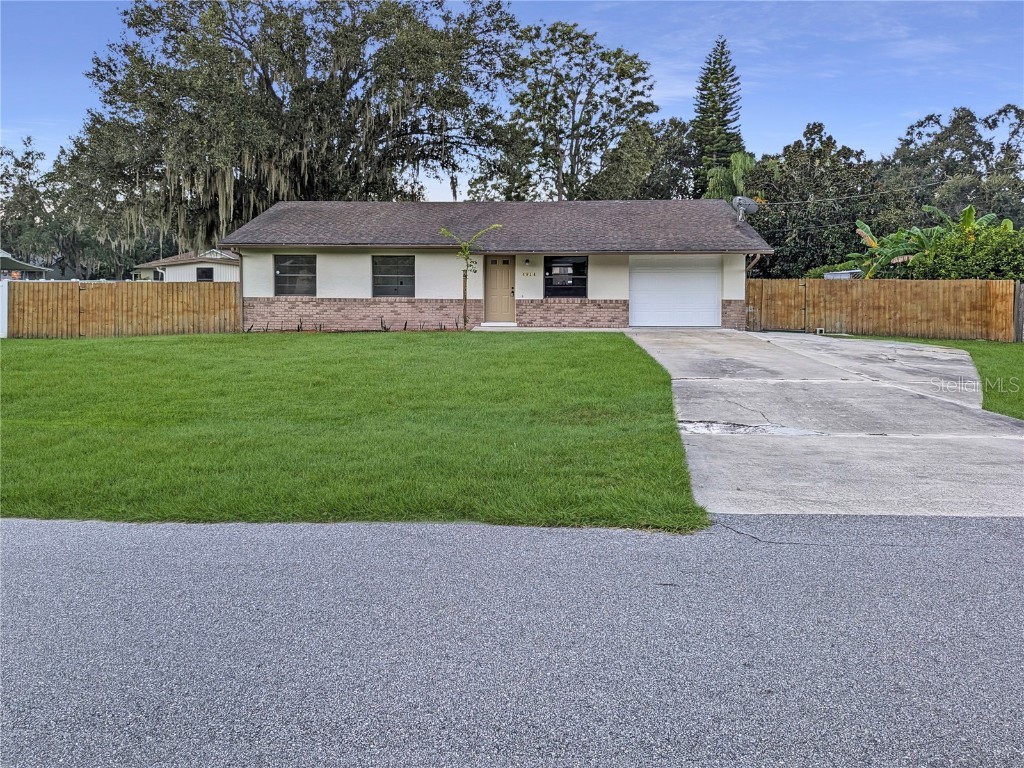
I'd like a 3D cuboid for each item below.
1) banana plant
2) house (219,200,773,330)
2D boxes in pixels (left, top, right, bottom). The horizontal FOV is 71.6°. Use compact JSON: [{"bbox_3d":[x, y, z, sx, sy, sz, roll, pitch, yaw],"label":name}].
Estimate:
[{"bbox_3d":[14.013,-4.316,27.000,2.600,3.850,2.500,0,7,2],"label":"banana plant"},{"bbox_3d":[-0.473,-4.436,26.045,16.485,4.496,10.550,0,7,2],"label":"house"}]

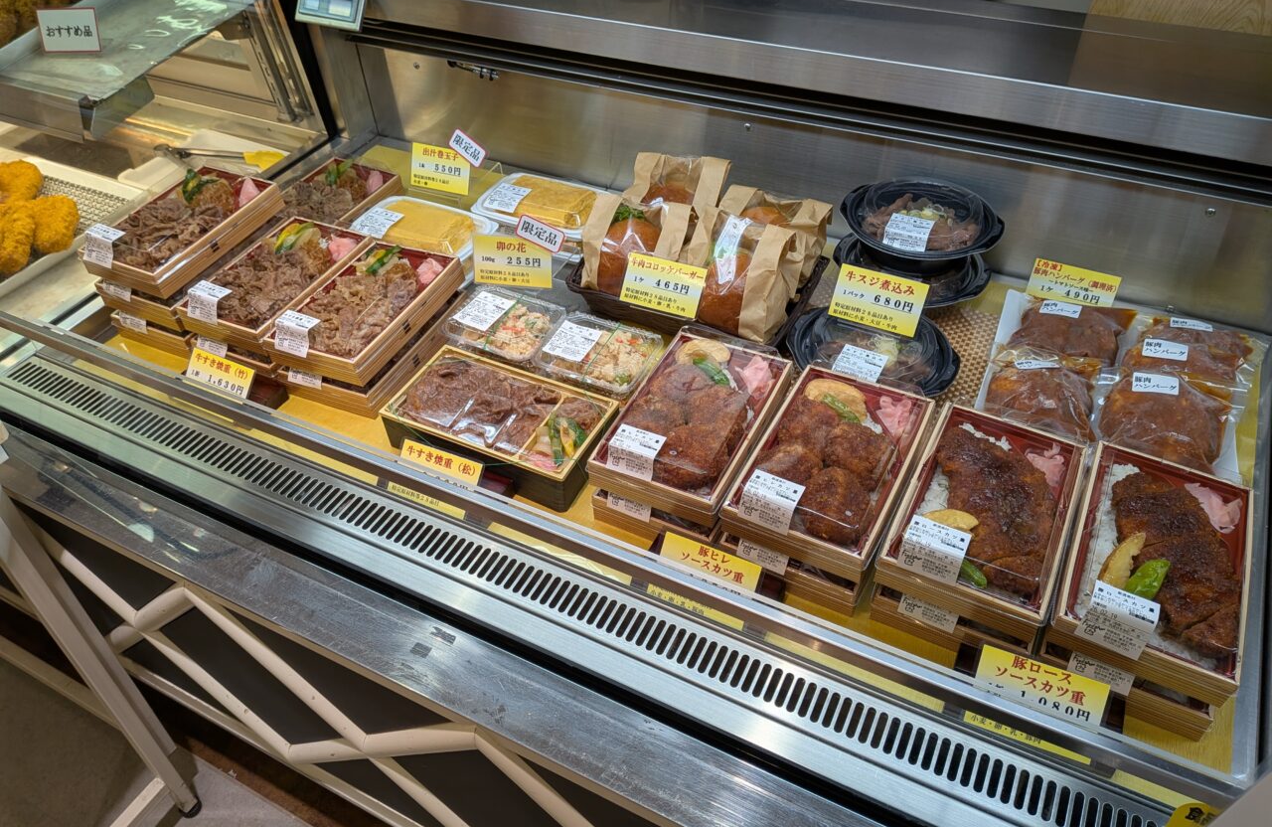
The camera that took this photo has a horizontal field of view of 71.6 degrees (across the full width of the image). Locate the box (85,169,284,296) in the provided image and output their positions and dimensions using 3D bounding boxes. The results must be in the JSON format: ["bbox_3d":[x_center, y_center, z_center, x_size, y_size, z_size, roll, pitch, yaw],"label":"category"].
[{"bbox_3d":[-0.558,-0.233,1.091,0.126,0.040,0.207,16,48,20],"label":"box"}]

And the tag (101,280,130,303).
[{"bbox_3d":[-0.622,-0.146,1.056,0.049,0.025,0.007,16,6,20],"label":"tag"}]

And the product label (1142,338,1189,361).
[{"bbox_3d":[0.598,-0.071,0.994,0.045,0.004,0.026,11,56,15],"label":"product label"}]

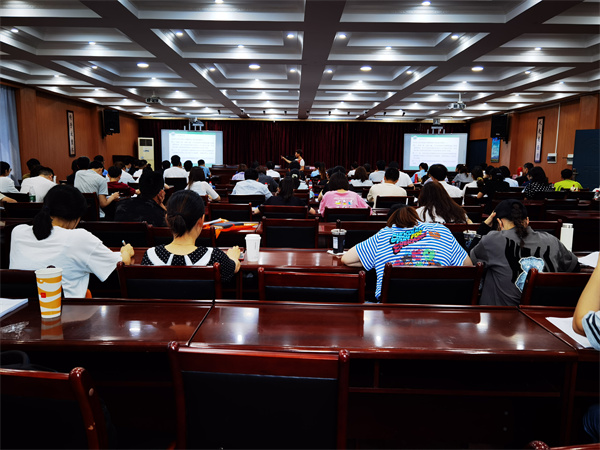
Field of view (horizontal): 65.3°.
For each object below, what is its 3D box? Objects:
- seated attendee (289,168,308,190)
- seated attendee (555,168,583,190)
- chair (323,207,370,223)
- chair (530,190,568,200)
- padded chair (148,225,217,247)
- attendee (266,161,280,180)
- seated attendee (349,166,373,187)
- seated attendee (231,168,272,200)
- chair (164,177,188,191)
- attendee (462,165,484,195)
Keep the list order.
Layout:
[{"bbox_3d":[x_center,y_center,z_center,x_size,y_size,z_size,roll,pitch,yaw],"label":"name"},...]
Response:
[{"bbox_3d":[-0.012,-0.246,6.994,0.460,1.180,0.750,1,9,0],"label":"seated attendee"},{"bbox_3d":[4.361,-0.298,7.616,0.490,1.204,0.780,1,8,-1],"label":"seated attendee"},{"bbox_3d":[0.446,0.254,4.796,0.490,0.898,0.551,1,8,0],"label":"chair"},{"bbox_3d":[3.507,-0.043,6.917,0.520,0.890,0.540,1,8,0],"label":"chair"},{"bbox_3d":[-0.812,0.415,3.491,0.470,0.920,0.530,1,9,0],"label":"padded chair"},{"bbox_3d":[-0.664,-0.783,10.792,0.500,1.352,0.720,1,8,2],"label":"attendee"},{"bbox_3d":[1.103,-0.442,8.735,0.480,1.294,0.720,1,8,-1],"label":"seated attendee"},{"bbox_3d":[-0.667,-0.131,6.440,0.540,1.289,0.750,1,8,4],"label":"seated attendee"},{"bbox_3d":[-2.286,-0.434,8.900,0.470,0.920,0.530,1,9,0],"label":"chair"},{"bbox_3d":[2.955,-0.339,8.002,0.490,1.265,0.734,1,8,0],"label":"attendee"}]

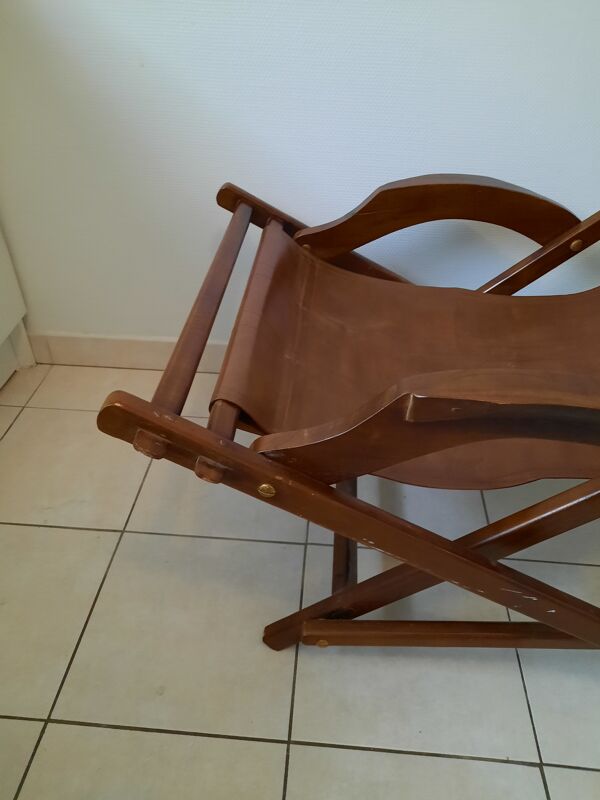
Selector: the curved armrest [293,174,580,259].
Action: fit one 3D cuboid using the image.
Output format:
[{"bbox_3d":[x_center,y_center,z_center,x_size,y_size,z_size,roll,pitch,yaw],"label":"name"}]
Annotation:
[{"bbox_3d":[0.220,-0.288,0.925,0.457,0.137,0.049,3,38,2],"label":"curved armrest"}]

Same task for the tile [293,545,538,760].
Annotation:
[{"bbox_3d":[0.156,0.353,0.851,0.312,0.009,0.310,3,38,3],"label":"tile"}]

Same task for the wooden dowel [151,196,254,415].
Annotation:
[{"bbox_3d":[-0.110,-0.145,0.743,0.028,0.028,0.529,3,38,2],"label":"wooden dowel"}]

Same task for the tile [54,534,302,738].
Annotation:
[{"bbox_3d":[-0.158,0.334,0.866,0.312,0.009,0.310,3,38,3],"label":"tile"}]

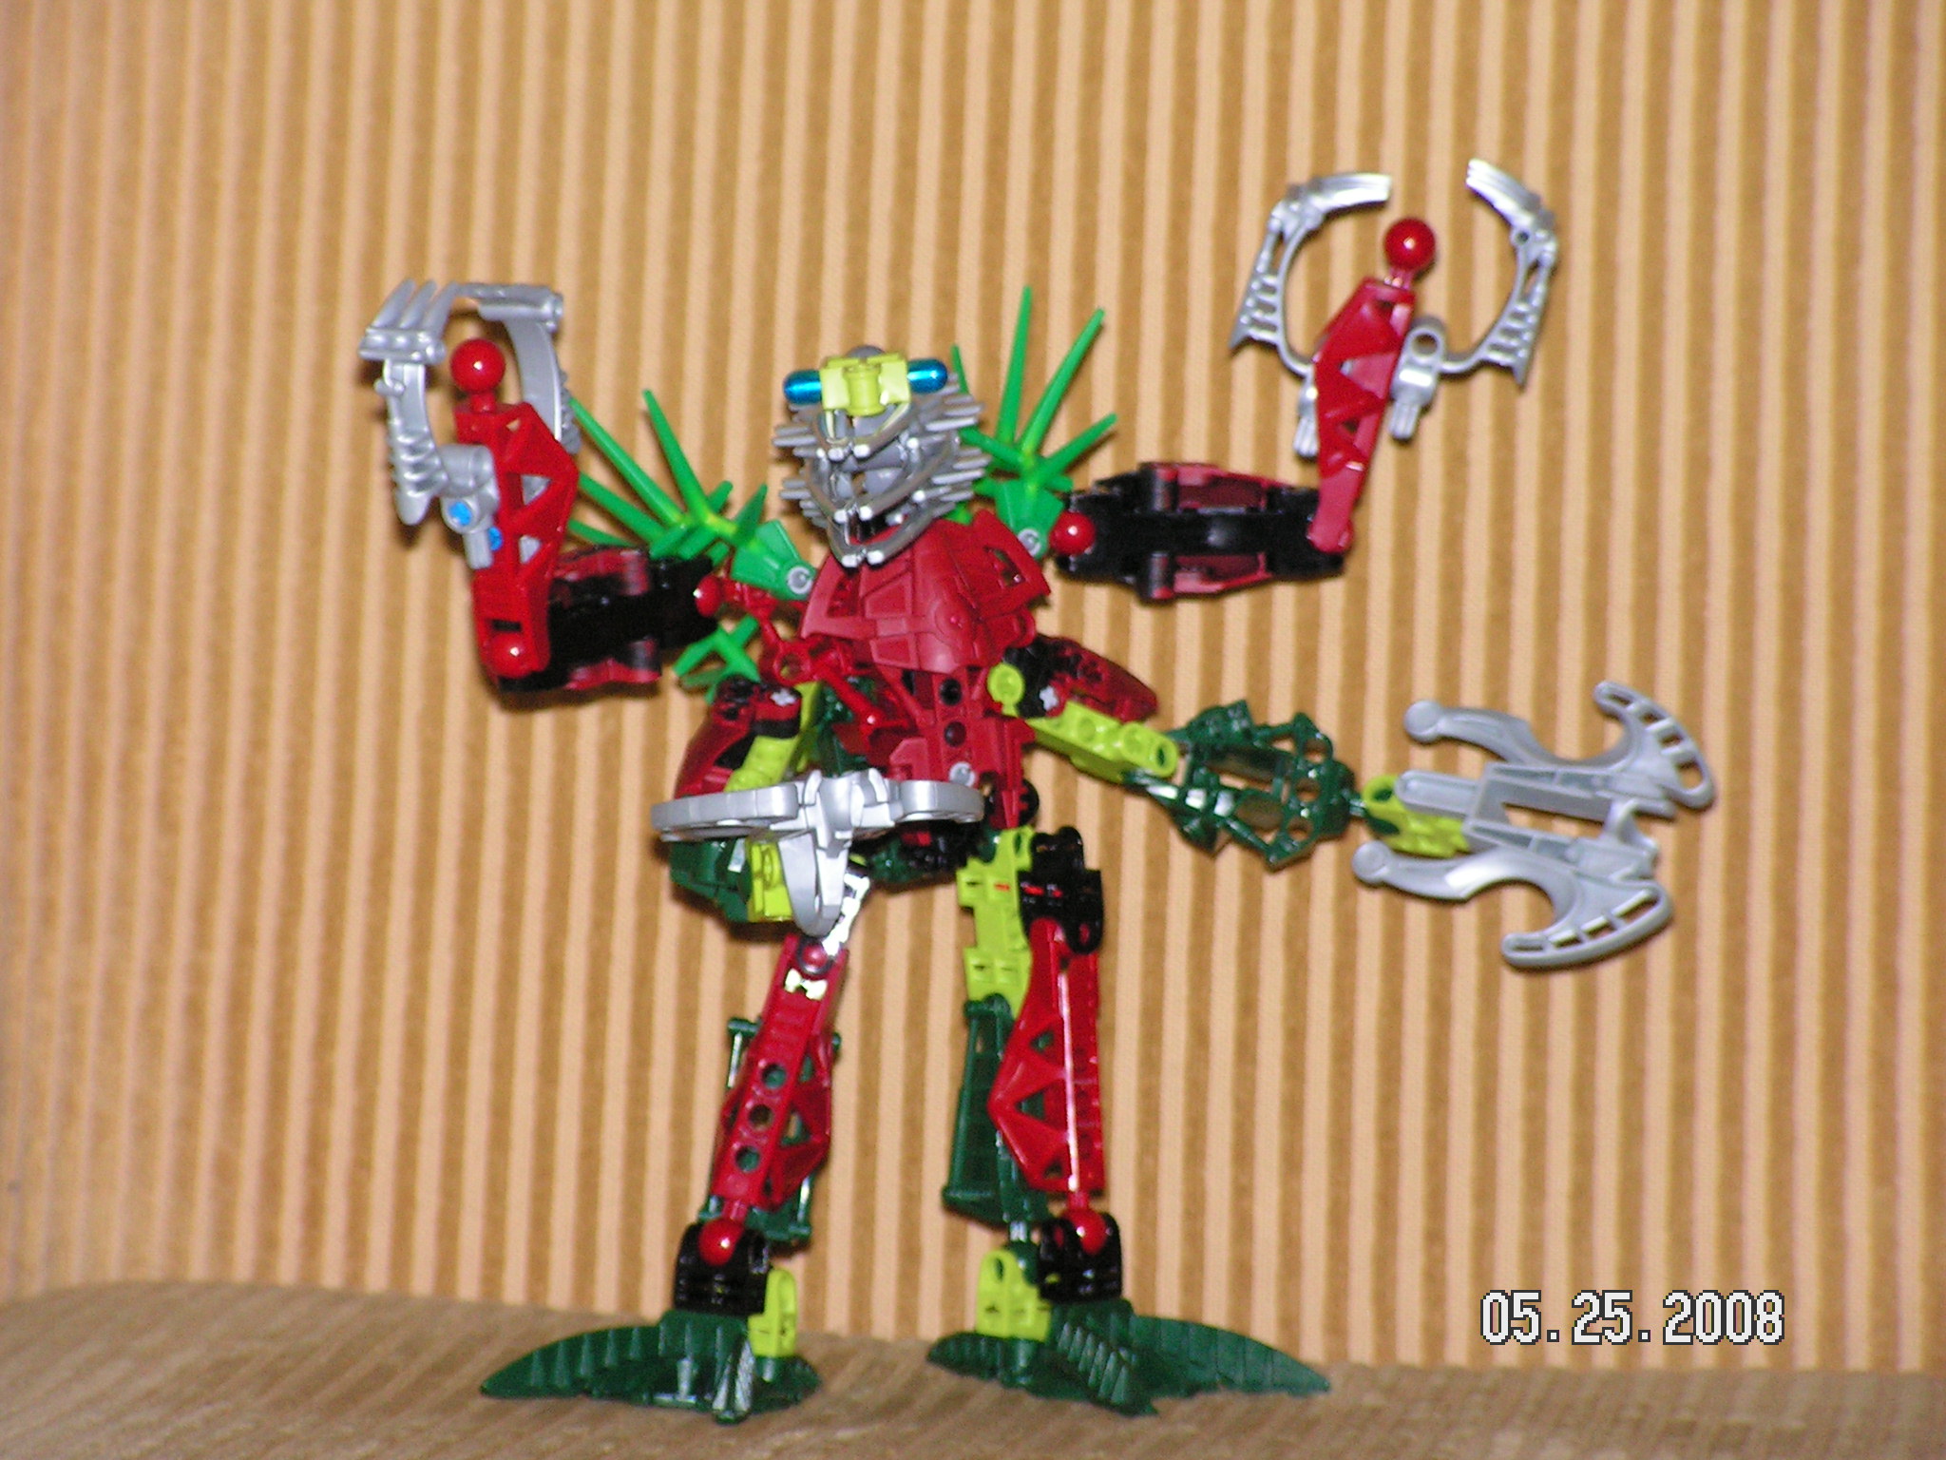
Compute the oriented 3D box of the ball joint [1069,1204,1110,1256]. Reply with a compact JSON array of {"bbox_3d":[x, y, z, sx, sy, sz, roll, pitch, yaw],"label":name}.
[{"bbox_3d":[0.022,0.099,1.941,0.010,0.010,0.010,2,10,0],"label":"ball joint"}]

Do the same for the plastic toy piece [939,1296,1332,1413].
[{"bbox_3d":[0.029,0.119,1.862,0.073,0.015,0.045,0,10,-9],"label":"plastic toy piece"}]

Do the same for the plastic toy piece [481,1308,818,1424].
[{"bbox_3d":[-0.060,0.124,1.940,0.063,0.018,0.052,-7,13,-40],"label":"plastic toy piece"}]

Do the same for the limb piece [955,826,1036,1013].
[{"bbox_3d":[0.004,0.037,1.862,0.016,0.037,0.017,2,9,0],"label":"limb piece"}]

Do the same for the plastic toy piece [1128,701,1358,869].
[{"bbox_3d":[0.052,0.011,1.907,0.046,0.032,0.022,9,-3,20],"label":"plastic toy piece"}]

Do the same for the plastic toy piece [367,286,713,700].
[{"bbox_3d":[-0.082,-0.046,1.852,0.067,0.071,0.056,2,9,0],"label":"plastic toy piece"}]

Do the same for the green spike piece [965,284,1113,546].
[{"bbox_3d":[0.013,-0.060,1.930,0.032,0.052,0.030,0,6,-9],"label":"green spike piece"}]

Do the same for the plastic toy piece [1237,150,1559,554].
[{"bbox_3d":[0.081,-0.074,1.940,0.058,0.083,0.028,17,6,4],"label":"plastic toy piece"}]

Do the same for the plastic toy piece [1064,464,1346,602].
[{"bbox_3d":[0.044,-0.038,1.900,0.056,0.025,0.021,2,9,0],"label":"plastic toy piece"}]

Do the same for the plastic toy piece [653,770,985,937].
[{"bbox_3d":[-0.030,0.023,1.845,0.062,0.028,0.066,3,-5,-11],"label":"plastic toy piece"}]

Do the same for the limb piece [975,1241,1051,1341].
[{"bbox_3d":[0.008,0.111,1.945,0.011,0.019,0.015,-2,11,-22],"label":"limb piece"}]

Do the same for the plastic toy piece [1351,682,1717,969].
[{"bbox_3d":[0.109,0.020,1.892,0.066,0.062,0.024,9,-27,20],"label":"plastic toy piece"}]

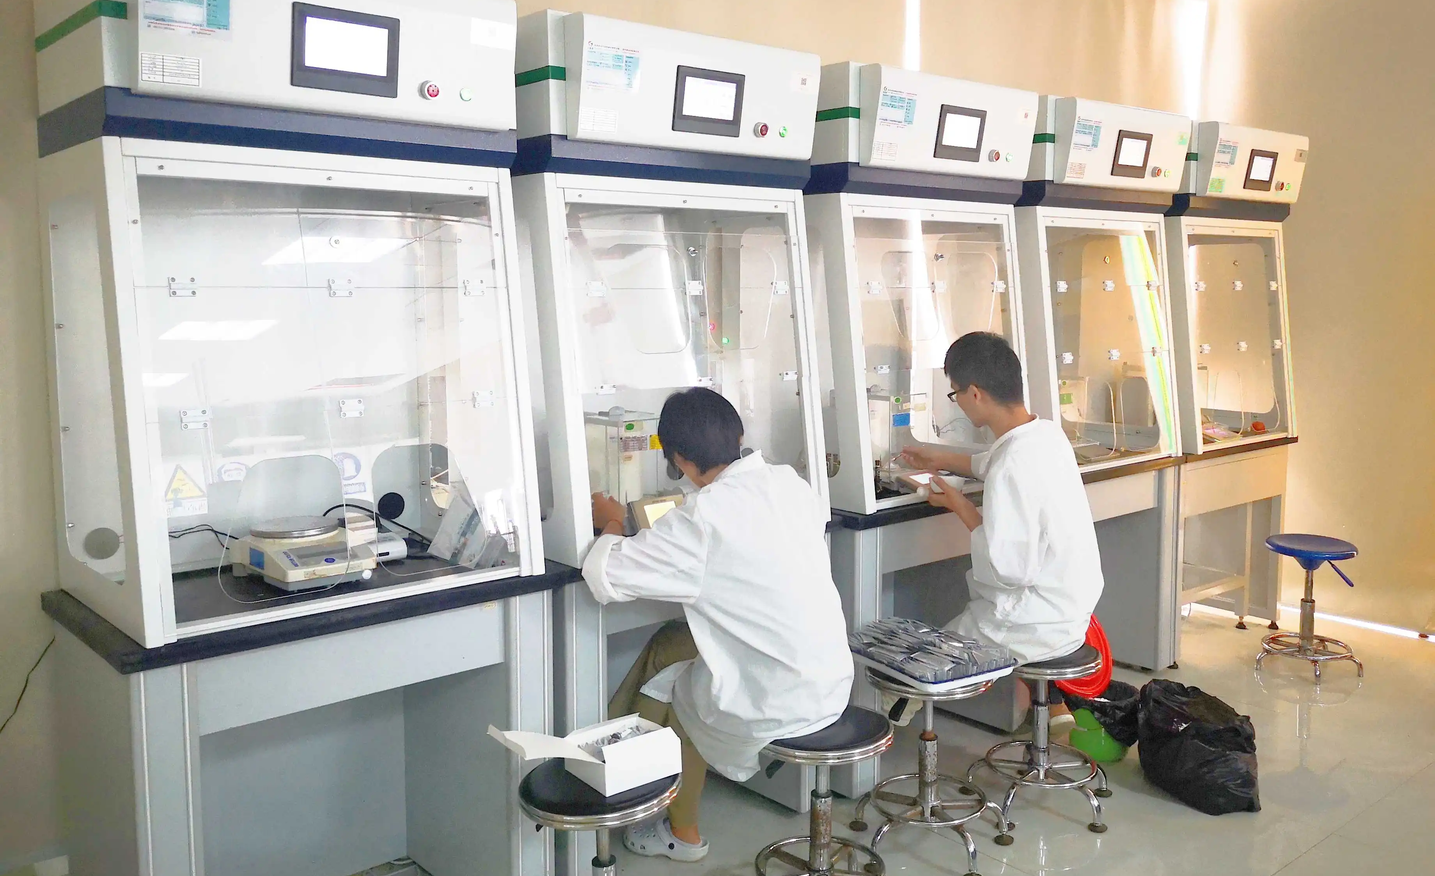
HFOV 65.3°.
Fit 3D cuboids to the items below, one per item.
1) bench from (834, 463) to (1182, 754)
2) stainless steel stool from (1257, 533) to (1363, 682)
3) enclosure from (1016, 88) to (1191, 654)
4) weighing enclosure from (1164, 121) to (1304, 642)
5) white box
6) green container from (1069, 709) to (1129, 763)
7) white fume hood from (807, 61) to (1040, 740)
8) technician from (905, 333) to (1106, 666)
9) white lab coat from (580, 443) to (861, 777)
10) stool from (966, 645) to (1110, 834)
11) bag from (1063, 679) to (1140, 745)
[{"bbox_3d":[0.876,0.518,3.880,1.794,0.811,0.614,-7,10,-40],"label":"bench"},{"bbox_3d":[2.268,0.638,4.306,0.410,0.490,0.410,-7,10,-42],"label":"stainless steel stool"},{"bbox_3d":[1.221,-0.124,4.081,0.897,2.028,0.614,-7,10,-40],"label":"enclosure"},{"bbox_3d":[1.901,-0.185,4.620,0.920,2.040,0.620,-7,10,-42],"label":"weighing enclosure"},{"bbox_3d":[-0.260,0.615,2.195,0.348,0.131,0.167,-7,10,-40],"label":"white box"},{"bbox_3d":[1.194,0.884,3.483,0.220,0.215,0.220,-7,10,-42],"label":"green container"},{"bbox_3d":[0.555,-0.054,3.599,0.850,2.067,0.600,-6,9,-40],"label":"white fume hood"},{"bbox_3d":[0.830,0.371,3.125,0.680,1.320,0.580,7,10,41],"label":"technician"},{"bbox_3d":[0.068,0.358,2.438,0.560,0.670,0.500,-7,10,-44],"label":"white lab coat"},{"bbox_3d":[0.915,0.819,3.148,0.430,0.426,0.430,0,7,0],"label":"stool"},{"bbox_3d":[1.202,0.874,3.488,0.245,0.200,0.245,-7,10,-42],"label":"bag"}]

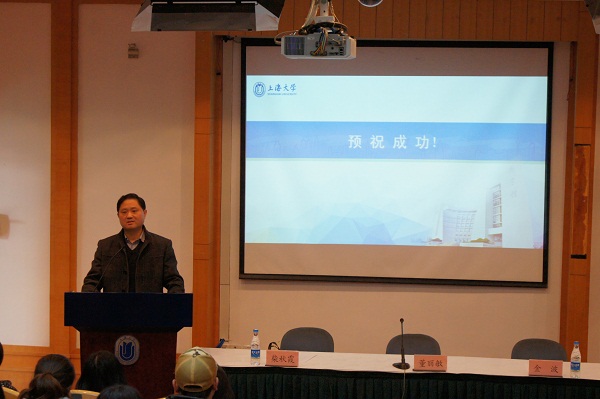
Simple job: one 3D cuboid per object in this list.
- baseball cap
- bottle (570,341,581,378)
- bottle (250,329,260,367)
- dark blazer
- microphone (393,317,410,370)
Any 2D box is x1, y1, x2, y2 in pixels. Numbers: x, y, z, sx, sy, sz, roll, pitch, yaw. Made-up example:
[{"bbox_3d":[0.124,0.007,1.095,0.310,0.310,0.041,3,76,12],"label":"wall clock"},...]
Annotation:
[{"bbox_3d":[-0.431,0.702,5.690,0.175,0.155,0.270,1,12,5],"label":"baseball cap"},{"bbox_3d":[1.652,0.952,8.158,0.062,0.225,0.062,1,4,0],"label":"bottle"},{"bbox_3d":[-0.273,0.908,8.412,0.062,0.225,0.062,1,4,0],"label":"bottle"},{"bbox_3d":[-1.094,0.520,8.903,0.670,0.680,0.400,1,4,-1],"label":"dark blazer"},{"bbox_3d":[0.629,0.882,8.428,0.110,0.300,0.140,1,4,7],"label":"microphone"}]

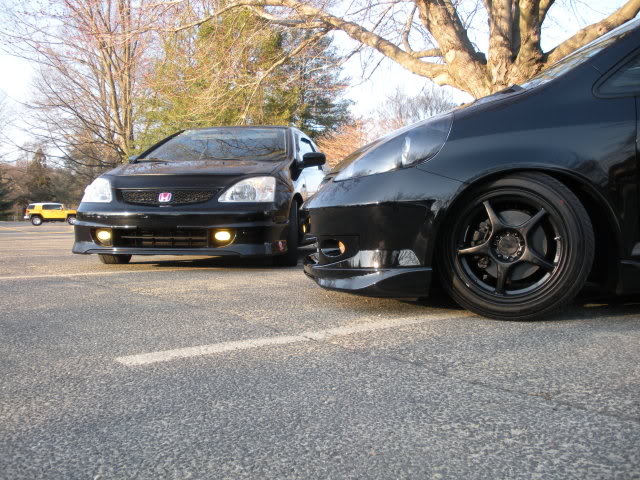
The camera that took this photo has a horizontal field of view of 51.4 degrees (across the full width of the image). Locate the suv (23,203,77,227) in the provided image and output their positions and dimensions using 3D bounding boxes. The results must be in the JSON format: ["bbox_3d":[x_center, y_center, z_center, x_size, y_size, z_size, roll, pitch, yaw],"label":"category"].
[{"bbox_3d":[-21.909,-2.090,54.800,4.620,1.840,1.900,0,2,-22],"label":"suv"}]

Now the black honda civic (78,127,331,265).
[{"bbox_3d":[-0.807,-0.523,6.731,1.730,1.390,4.210,1,2,9],"label":"black honda civic"}]

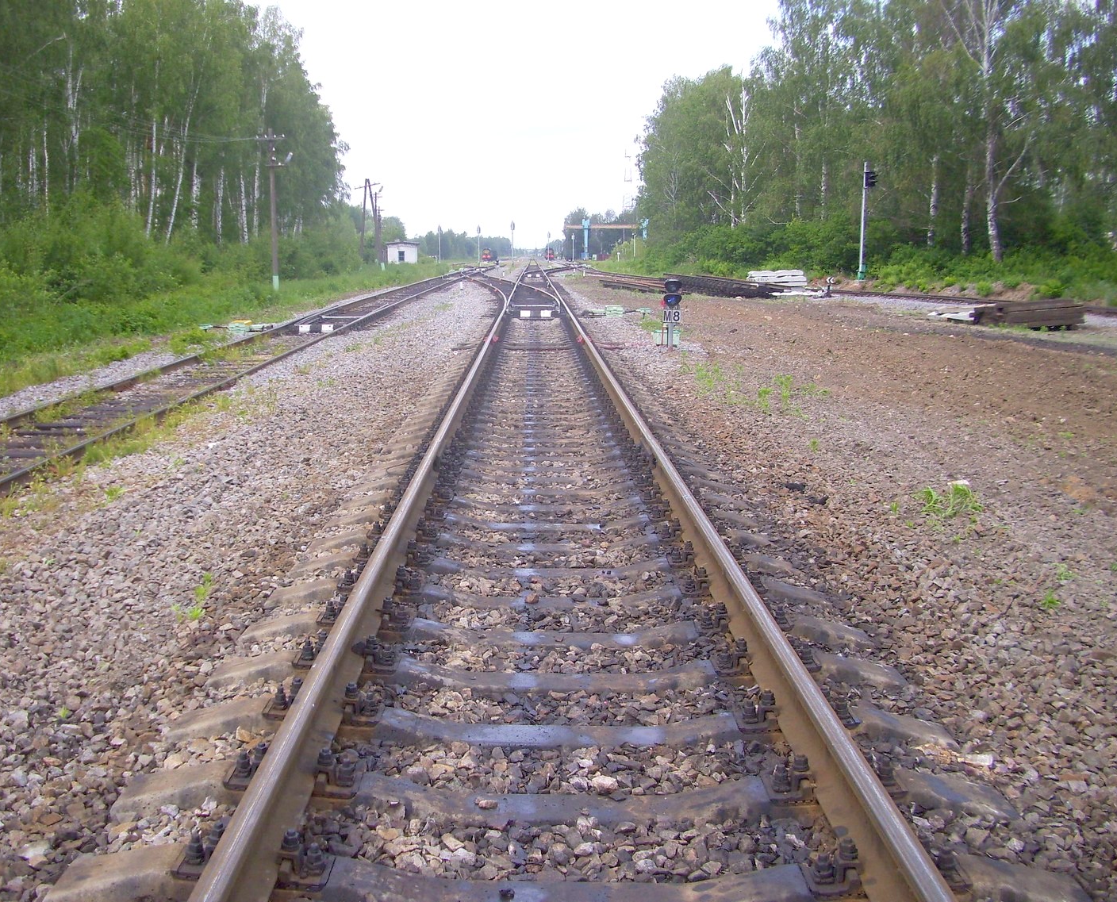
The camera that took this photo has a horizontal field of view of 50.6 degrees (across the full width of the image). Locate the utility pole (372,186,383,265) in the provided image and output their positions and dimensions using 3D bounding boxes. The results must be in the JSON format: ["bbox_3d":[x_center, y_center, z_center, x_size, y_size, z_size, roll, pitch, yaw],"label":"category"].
[{"bbox_3d":[-17.495,-21.803,113.964,1.400,7.440,0.450,1,10,5],"label":"utility pole"}]

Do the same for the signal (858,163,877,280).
[{"bbox_3d":[14.648,-10.842,55.978,0.650,5.470,0.450,7,12,37],"label":"signal"}]

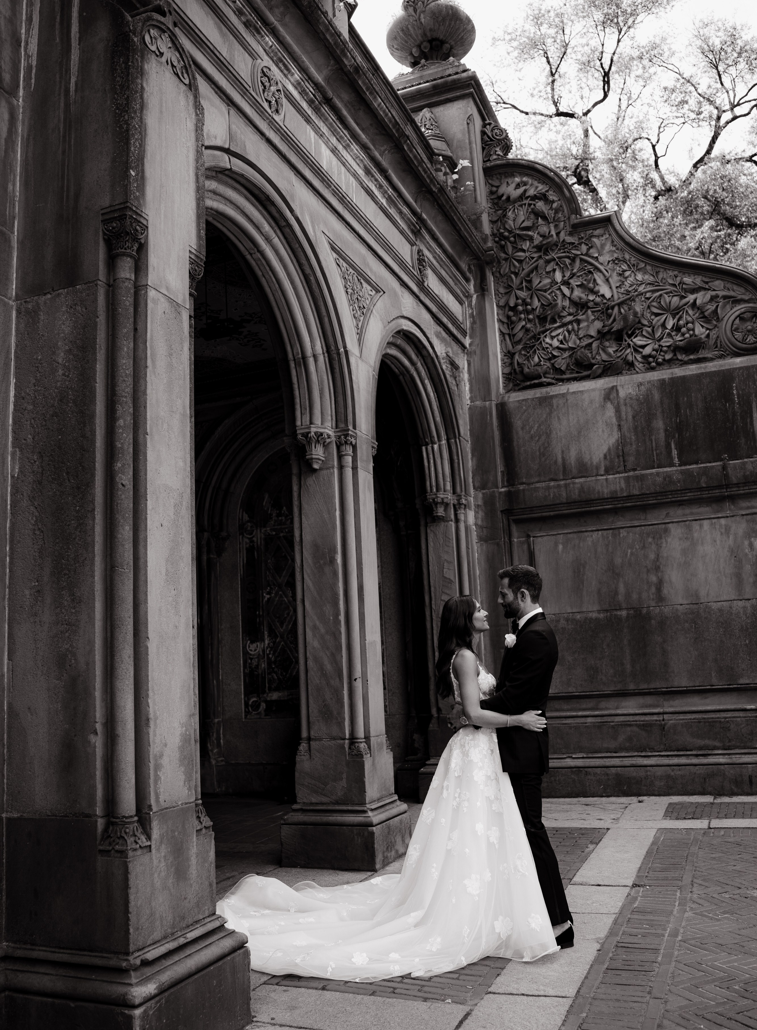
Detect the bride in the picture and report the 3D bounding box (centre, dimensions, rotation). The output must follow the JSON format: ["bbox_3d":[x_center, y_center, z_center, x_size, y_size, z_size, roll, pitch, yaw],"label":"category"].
[{"bbox_3d":[-0.048,1.292,4.637,1.880,1.660,1.500,-4,-10,6],"label":"bride"}]

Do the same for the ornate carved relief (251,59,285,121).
[{"bbox_3d":[-0.716,-2.760,5.754,0.100,0.350,0.360,-7,-11,22],"label":"ornate carved relief"}]

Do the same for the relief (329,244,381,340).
[{"bbox_3d":[-0.174,-1.647,6.930,0.090,0.620,1.000,-7,-11,22],"label":"relief"}]

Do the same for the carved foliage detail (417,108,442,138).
[{"bbox_3d":[0.572,-4.460,10.124,0.420,0.500,0.420,-7,-11,22],"label":"carved foliage detail"}]

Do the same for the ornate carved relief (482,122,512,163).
[{"bbox_3d":[1.452,-4.426,10.567,0.340,0.560,0.350,-7,-11,22],"label":"ornate carved relief"}]

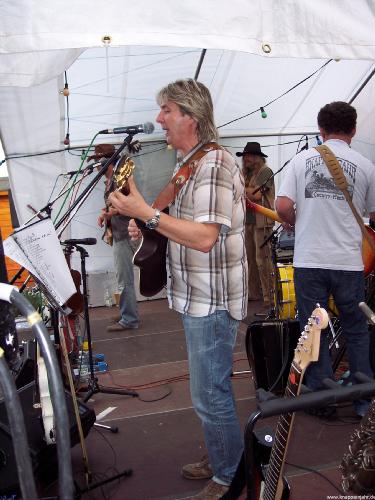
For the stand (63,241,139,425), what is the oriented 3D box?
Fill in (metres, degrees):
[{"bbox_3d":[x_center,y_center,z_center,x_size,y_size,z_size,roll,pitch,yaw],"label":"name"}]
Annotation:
[{"bbox_3d":[-0.605,0.446,3.623,0.480,1.050,0.500,-2,5,6],"label":"stand"}]

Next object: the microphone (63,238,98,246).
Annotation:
[{"bbox_3d":[-0.694,-0.048,3.620,0.210,0.050,0.050,-3,5,0],"label":"microphone"}]

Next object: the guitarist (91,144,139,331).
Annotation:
[{"bbox_3d":[-0.742,-0.128,5.725,0.470,1.860,0.520,-4,5,-16],"label":"guitarist"}]

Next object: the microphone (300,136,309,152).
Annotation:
[{"bbox_3d":[1.208,-1.086,5.800,0.050,0.165,0.050,-3,5,0],"label":"microphone"}]

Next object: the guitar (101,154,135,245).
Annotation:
[{"bbox_3d":[-0.671,-0.464,5.450,0.100,0.902,0.360,7,28,-18],"label":"guitar"}]

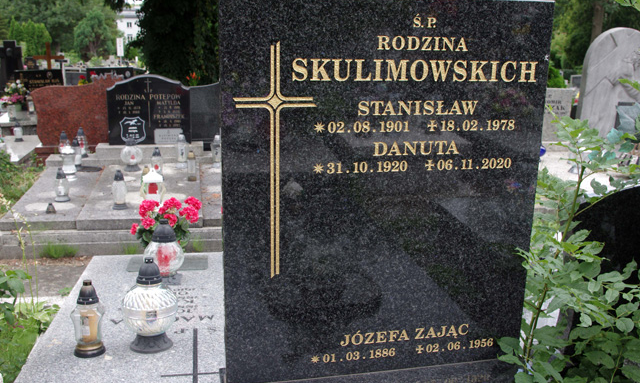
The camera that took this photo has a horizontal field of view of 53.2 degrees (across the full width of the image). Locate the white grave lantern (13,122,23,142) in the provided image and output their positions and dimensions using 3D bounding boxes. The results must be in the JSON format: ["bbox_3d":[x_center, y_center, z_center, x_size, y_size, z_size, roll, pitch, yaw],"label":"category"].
[{"bbox_3d":[-3.541,-0.707,7.476,0.117,0.223,0.117,-1,12,-10],"label":"white grave lantern"}]

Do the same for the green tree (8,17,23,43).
[{"bbox_3d":[-17.066,-8.220,35.681,0.837,2.992,0.837,-1,12,-10],"label":"green tree"}]

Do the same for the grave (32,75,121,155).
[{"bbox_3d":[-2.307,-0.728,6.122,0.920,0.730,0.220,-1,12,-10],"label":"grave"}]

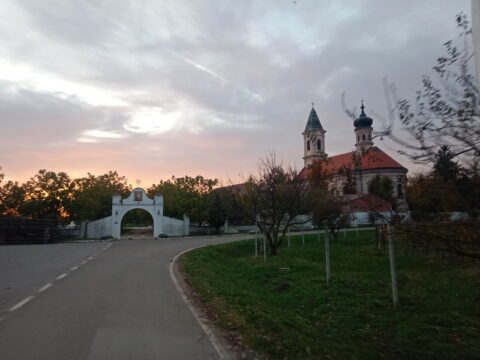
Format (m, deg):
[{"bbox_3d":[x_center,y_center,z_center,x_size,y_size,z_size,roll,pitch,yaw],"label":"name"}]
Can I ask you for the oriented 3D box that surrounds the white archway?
[{"bbox_3d":[-11.467,3.737,38.650,5.690,5.610,0.900,1,-7,-12],"label":"white archway"}]

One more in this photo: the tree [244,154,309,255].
[{"bbox_3d":[1.808,1.146,17.321,3.200,5.130,3.300,-1,-7,0],"label":"tree"}]

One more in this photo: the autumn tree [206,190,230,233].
[{"bbox_3d":[-3.201,4.704,51.395,3.560,6.320,3.500,-1,-7,0],"label":"autumn tree"}]

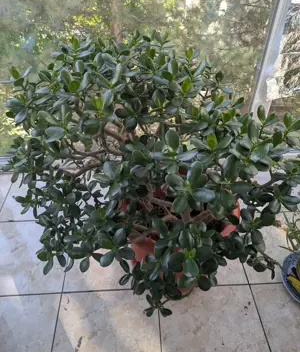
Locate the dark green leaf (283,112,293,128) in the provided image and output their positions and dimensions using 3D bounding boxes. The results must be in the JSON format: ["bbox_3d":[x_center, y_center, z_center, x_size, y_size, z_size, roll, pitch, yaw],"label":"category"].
[{"bbox_3d":[0.397,-0.160,0.834,0.030,0.049,0.012,-5,-3,20],"label":"dark green leaf"}]

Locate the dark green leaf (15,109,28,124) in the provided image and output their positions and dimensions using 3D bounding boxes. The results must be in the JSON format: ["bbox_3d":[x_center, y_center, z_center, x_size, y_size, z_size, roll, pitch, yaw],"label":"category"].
[{"bbox_3d":[-0.376,-0.174,0.845,0.030,0.014,0.058,39,73,-13],"label":"dark green leaf"}]

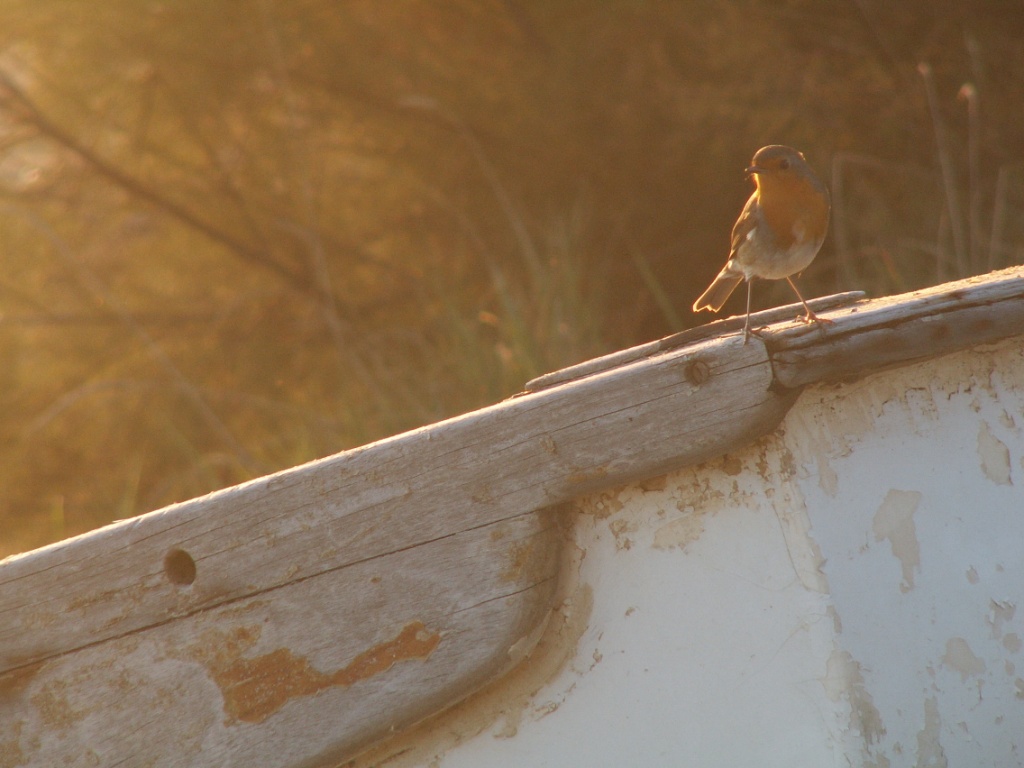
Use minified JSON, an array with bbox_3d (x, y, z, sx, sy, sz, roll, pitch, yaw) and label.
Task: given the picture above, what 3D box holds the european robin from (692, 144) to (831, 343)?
[{"bbox_3d":[0.144,-0.084,6.700,0.060,0.118,0.110,0,0,-32],"label":"european robin"}]

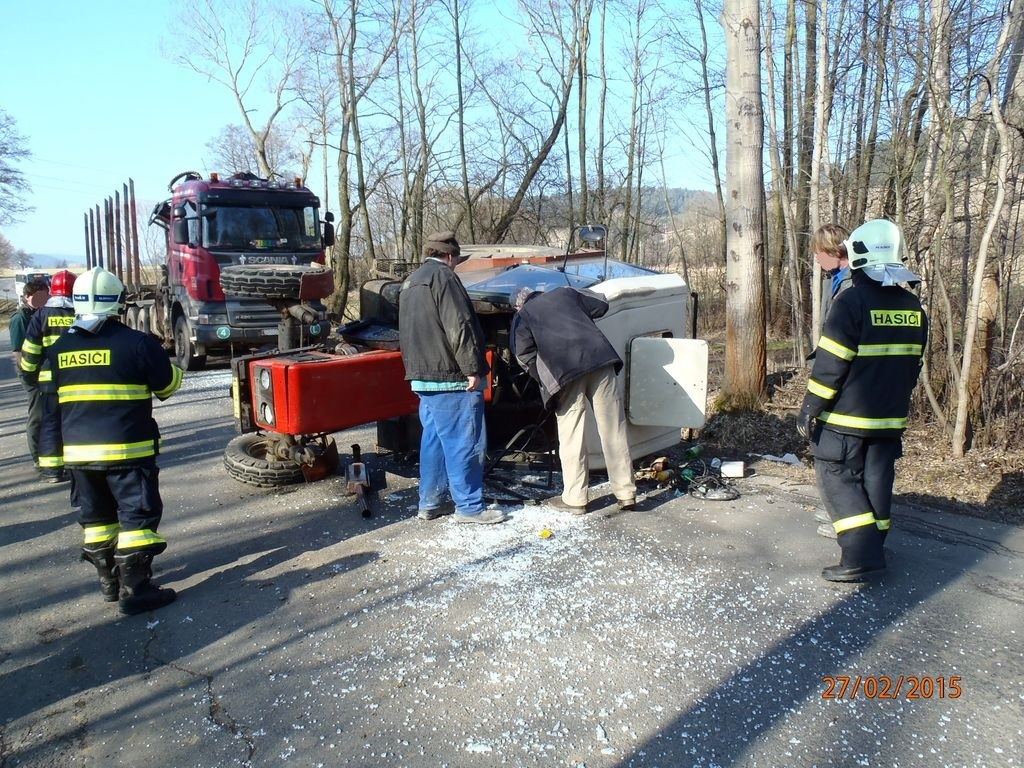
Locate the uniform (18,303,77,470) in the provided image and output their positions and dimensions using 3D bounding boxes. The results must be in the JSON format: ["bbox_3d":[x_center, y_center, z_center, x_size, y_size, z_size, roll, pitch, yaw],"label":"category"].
[{"bbox_3d":[-3.874,0.058,7.092,0.640,1.460,0.400,-4,8,-14],"label":"uniform"}]

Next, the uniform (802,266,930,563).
[{"bbox_3d":[1.792,0.208,4.211,0.600,1.500,0.420,-6,9,-28],"label":"uniform"}]

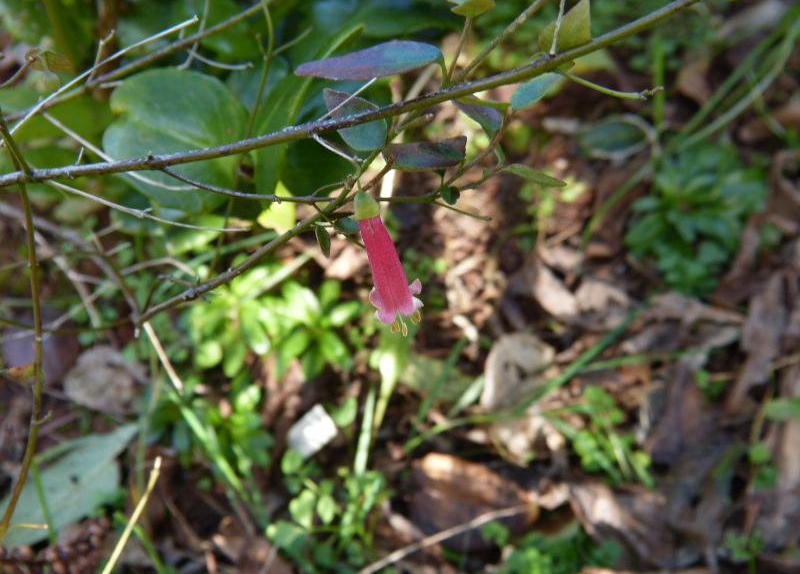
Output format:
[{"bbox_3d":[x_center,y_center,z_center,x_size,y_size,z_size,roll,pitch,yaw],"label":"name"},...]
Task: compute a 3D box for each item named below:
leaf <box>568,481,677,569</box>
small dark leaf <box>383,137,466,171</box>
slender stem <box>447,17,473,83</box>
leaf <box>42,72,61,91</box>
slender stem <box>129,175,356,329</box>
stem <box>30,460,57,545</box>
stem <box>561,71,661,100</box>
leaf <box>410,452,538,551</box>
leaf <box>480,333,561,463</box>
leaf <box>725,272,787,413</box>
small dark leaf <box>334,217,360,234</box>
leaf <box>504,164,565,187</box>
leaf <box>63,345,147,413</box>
[{"bbox_3d":[0.123,0.132,0.600,0.036,0.015,0.065,-26,48,-27],"label":"leaf"},{"bbox_3d":[0.007,-0.040,0.330,0.025,0.004,0.009,-7,53,-5],"label":"small dark leaf"},{"bbox_3d":[0.018,-0.073,0.335,0.002,0.021,0.002,20,15,0],"label":"slender stem"},{"bbox_3d":[-0.135,-0.079,0.420,0.007,0.007,0.004,0,40,0],"label":"leaf"},{"bbox_3d":[-0.049,-0.011,0.342,0.083,0.006,0.006,-33,0,12],"label":"slender stem"},{"bbox_3d":[-0.185,0.112,0.565,0.004,0.046,0.004,-12,7,0],"label":"stem"},{"bbox_3d":[0.065,-0.062,0.335,0.033,0.005,0.005,9,0,0],"label":"stem"},{"bbox_3d":[0.041,0.122,0.623,0.073,0.022,0.054,0,40,0],"label":"leaf"},{"bbox_3d":[0.074,0.069,0.684,0.047,0.025,0.089,0,40,0],"label":"leaf"},{"bbox_3d":[0.223,0.035,0.680,0.034,0.018,0.115,10,42,11],"label":"leaf"},{"bbox_3d":[-0.016,-0.019,0.340,0.009,0.003,0.006,8,45,0],"label":"small dark leaf"},{"bbox_3d":[0.042,-0.034,0.335,0.020,0.003,0.007,15,29,-3],"label":"leaf"},{"bbox_3d":[-0.190,0.059,0.702,0.049,0.016,0.046,0,40,0],"label":"leaf"}]

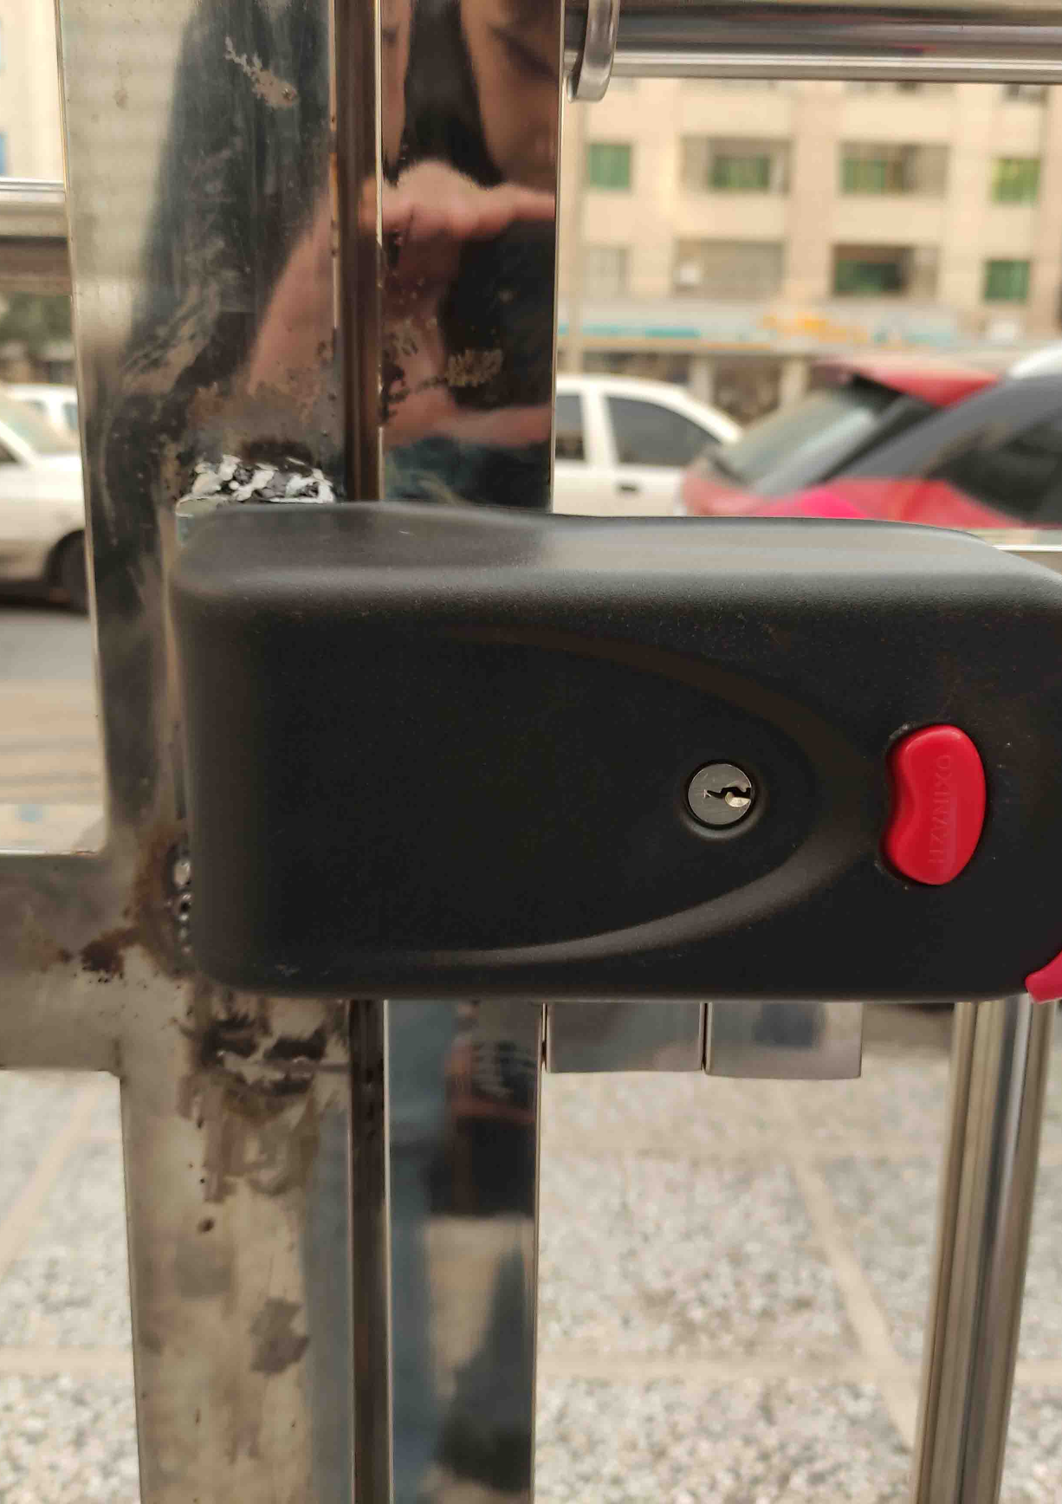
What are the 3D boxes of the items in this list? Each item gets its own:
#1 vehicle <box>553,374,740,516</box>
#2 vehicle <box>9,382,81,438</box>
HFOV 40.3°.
[{"bbox_3d":[0.508,-1.770,9.579,4.150,1.450,1.650,2,14,5],"label":"vehicle"},{"bbox_3d":[-5.603,-3.792,18.087,4.200,1.450,1.680,2,14,3],"label":"vehicle"}]

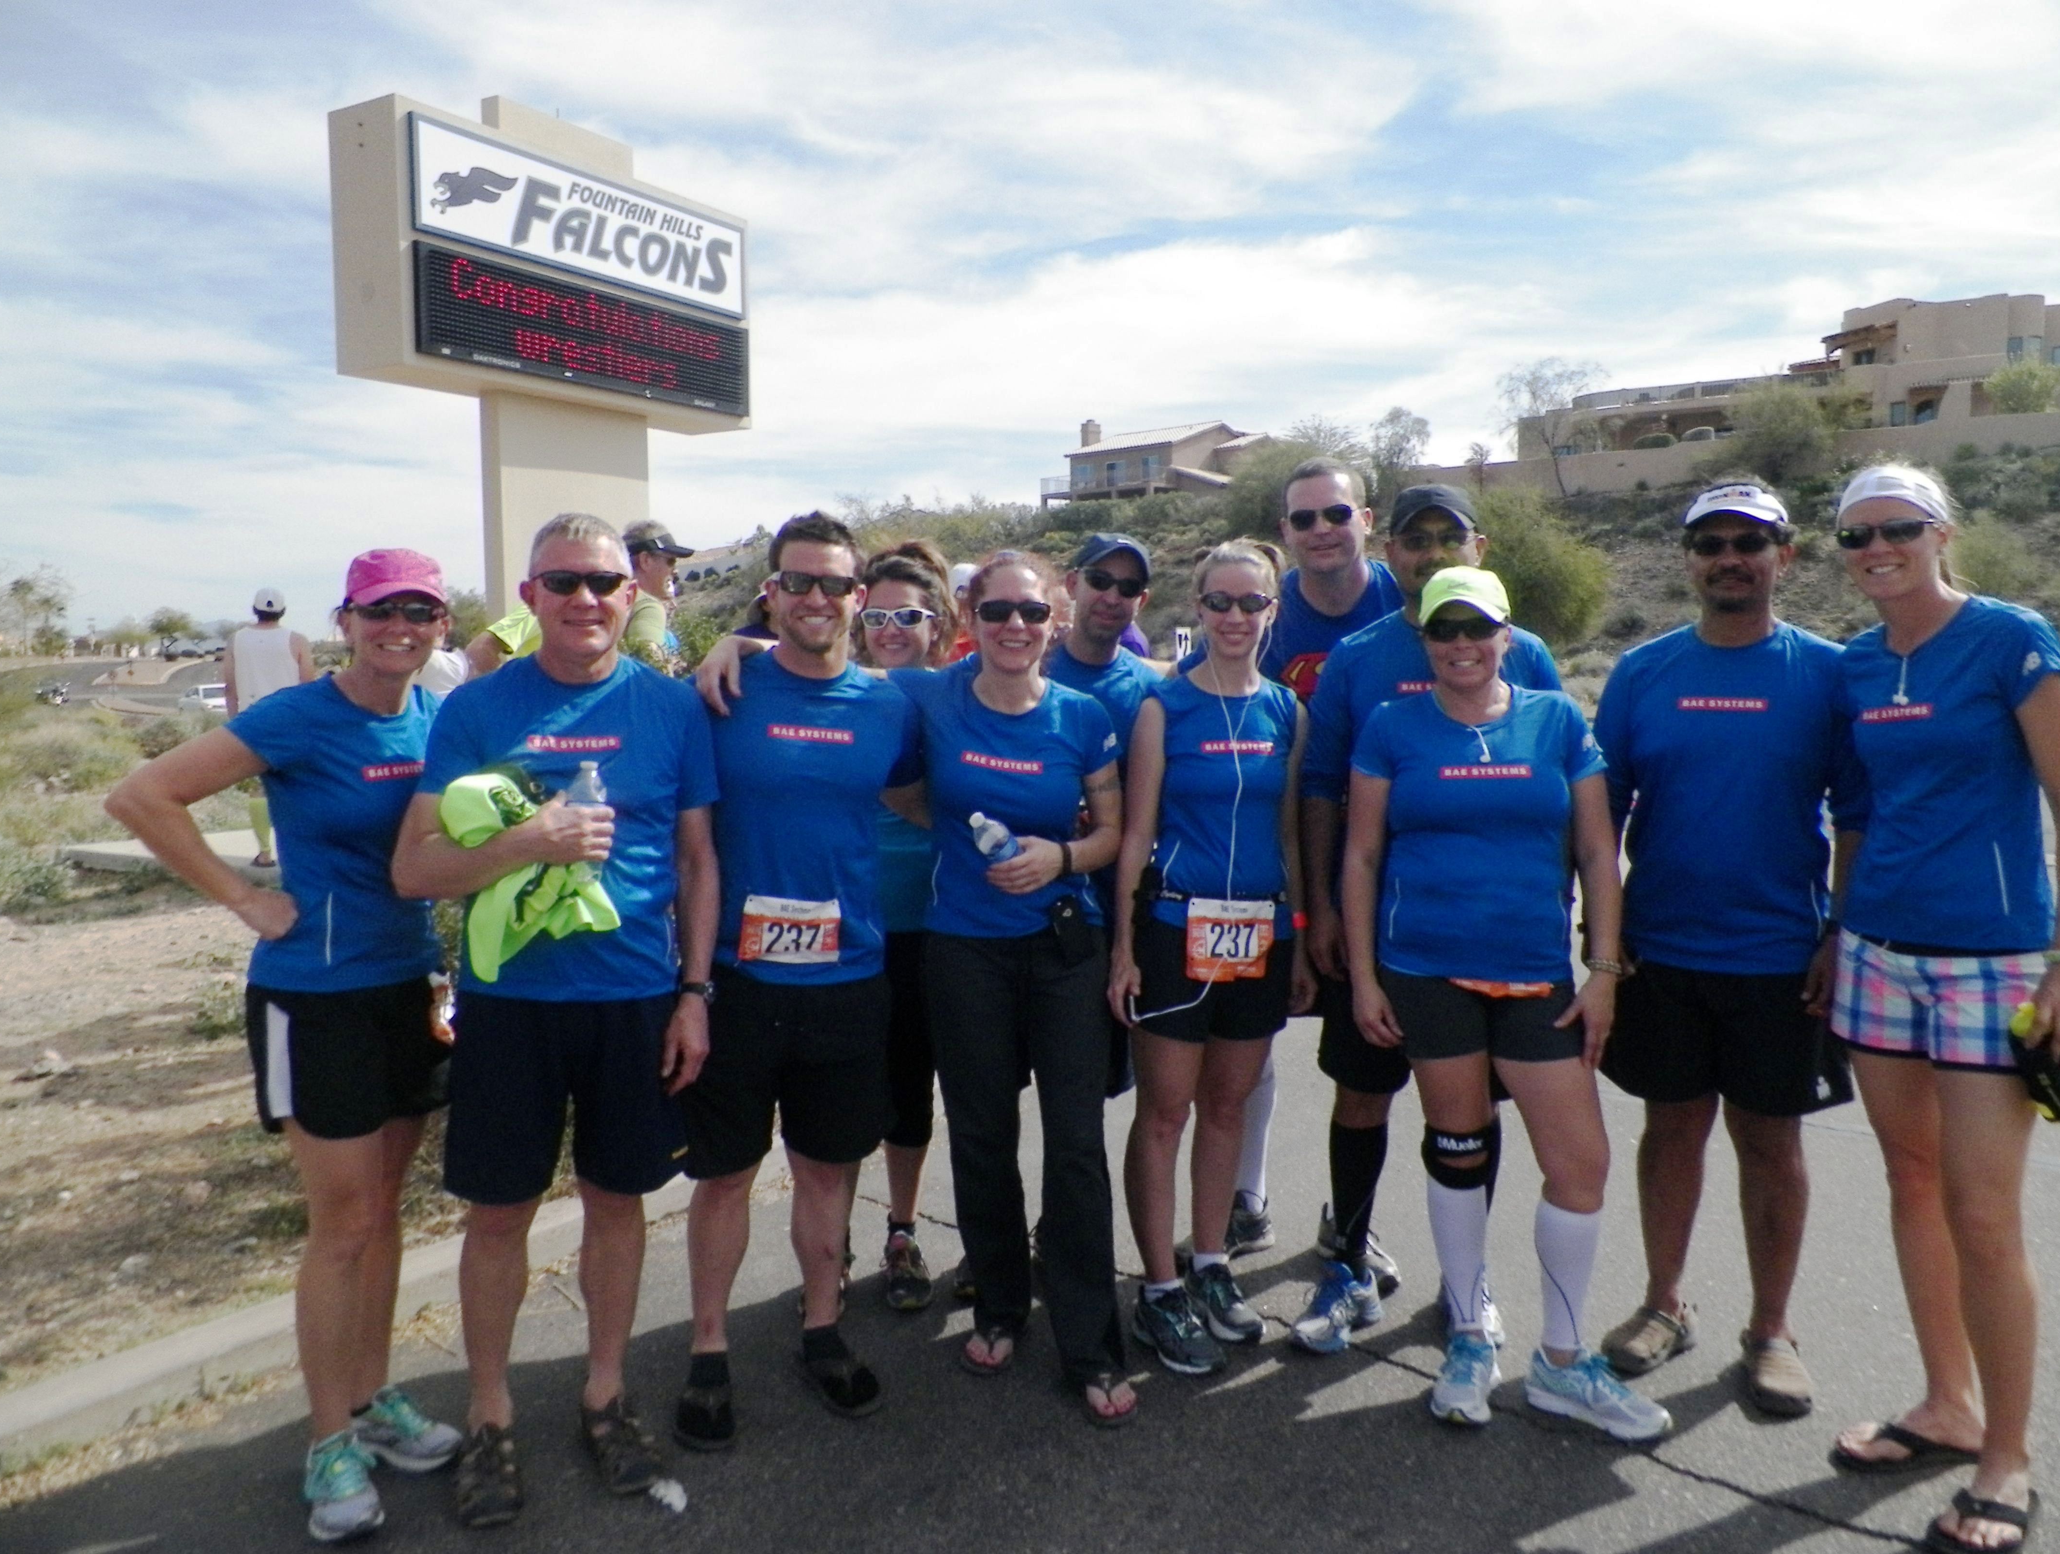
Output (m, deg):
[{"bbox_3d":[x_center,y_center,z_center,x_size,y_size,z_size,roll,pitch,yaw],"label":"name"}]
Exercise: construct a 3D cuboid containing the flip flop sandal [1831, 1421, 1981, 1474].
[{"bbox_3d":[1.577,1.175,2.677,0.275,0.055,0.100,-1,5,-13],"label":"flip flop sandal"}]

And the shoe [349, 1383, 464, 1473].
[{"bbox_3d":[-1.177,1.202,2.823,0.265,0.105,0.100,3,6,36],"label":"shoe"}]

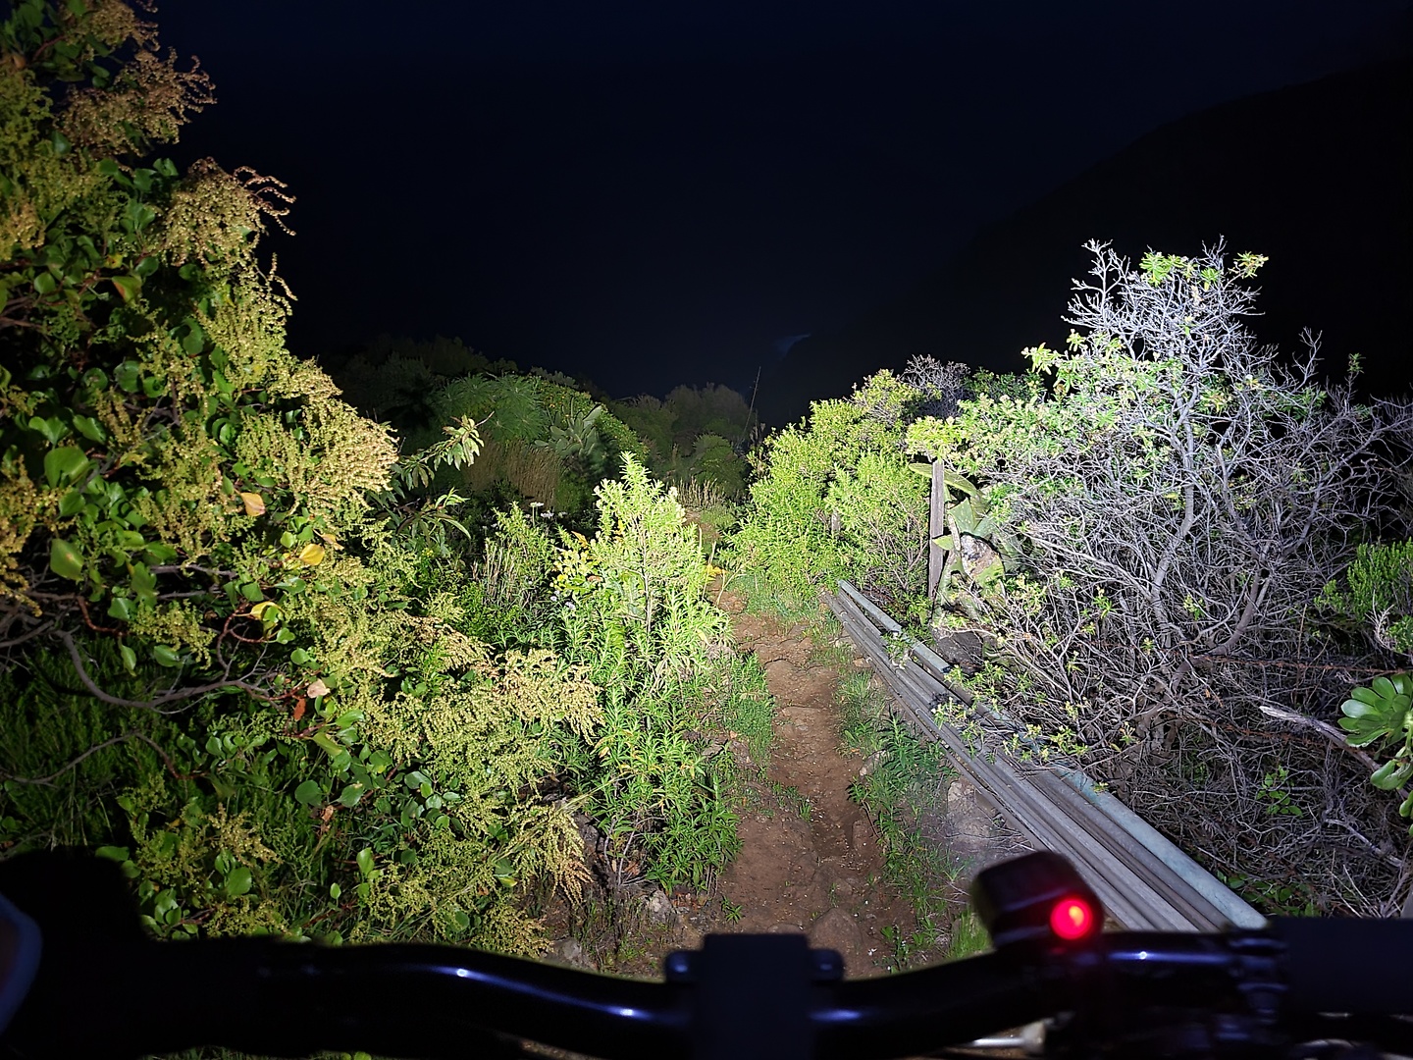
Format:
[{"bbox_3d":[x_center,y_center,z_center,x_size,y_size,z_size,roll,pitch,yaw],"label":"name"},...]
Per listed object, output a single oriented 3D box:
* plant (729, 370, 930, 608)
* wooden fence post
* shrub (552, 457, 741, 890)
[{"bbox_3d":[1.190,-0.430,10.500,2.000,2.200,1.800,-1,21,0],"label":"plant"},{"bbox_3d":[2.040,0.045,9.400,0.110,1.400,0.110,-1,21,0],"label":"wooden fence post"},{"bbox_3d":[-0.200,0.530,3.850,0.660,1.500,0.720,-1,21,0],"label":"shrub"}]

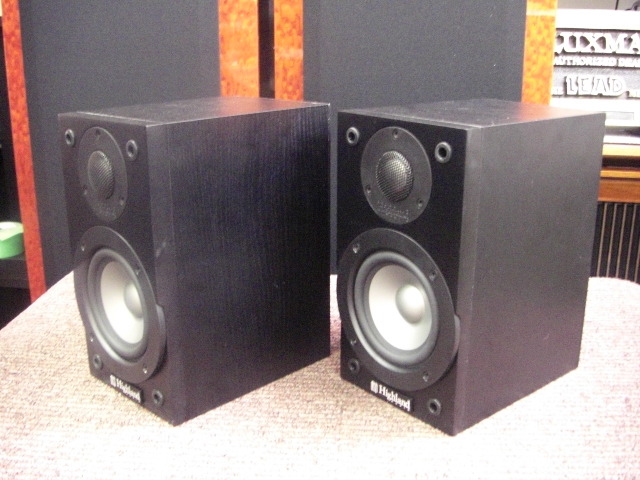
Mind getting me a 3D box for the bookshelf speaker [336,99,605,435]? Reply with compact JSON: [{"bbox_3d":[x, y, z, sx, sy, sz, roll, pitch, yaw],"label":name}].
[{"bbox_3d":[0.134,0.008,0.638,0.189,0.247,0.138,-14,21,-38],"label":"bookshelf speaker"}]

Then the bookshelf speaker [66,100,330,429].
[{"bbox_3d":[-0.105,0.004,0.649,0.138,0.247,0.189,15,23,42],"label":"bookshelf speaker"}]

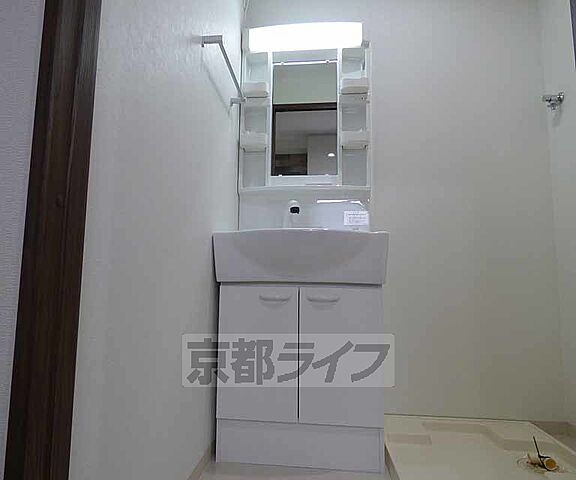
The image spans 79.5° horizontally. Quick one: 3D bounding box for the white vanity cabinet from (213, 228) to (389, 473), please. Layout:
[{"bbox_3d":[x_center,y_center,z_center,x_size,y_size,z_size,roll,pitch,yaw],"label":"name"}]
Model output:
[{"bbox_3d":[0.055,0.396,1.361,0.600,0.810,0.515,0,-6,6],"label":"white vanity cabinet"}]

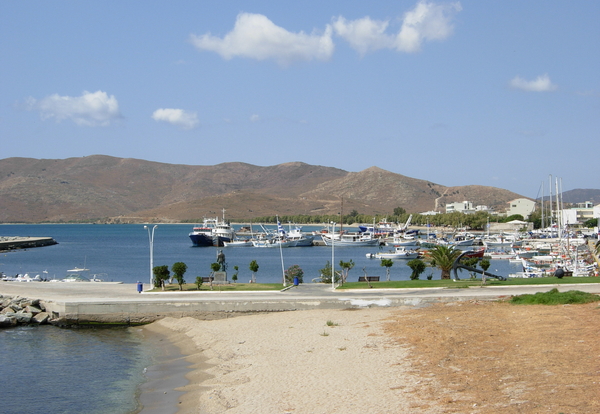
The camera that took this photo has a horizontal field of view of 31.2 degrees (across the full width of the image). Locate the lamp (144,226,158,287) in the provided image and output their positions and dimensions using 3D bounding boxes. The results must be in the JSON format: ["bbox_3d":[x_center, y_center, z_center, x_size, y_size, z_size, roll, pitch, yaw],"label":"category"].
[{"bbox_3d":[-13.540,4.560,98.000,1.300,5.850,0.350,0,-1,-10],"label":"lamp"}]

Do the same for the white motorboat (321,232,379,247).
[{"bbox_3d":[13.910,9.130,302.000,16.000,4.000,4.600,0,-1,0],"label":"white motorboat"}]

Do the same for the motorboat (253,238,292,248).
[{"bbox_3d":[-7.740,9.920,292.000,10.400,2.800,3.300,0,-1,0],"label":"motorboat"}]

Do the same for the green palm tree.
[{"bbox_3d":[14.760,5.630,109.000,3.500,3.700,3.500,0,-1,0],"label":"green palm tree"}]

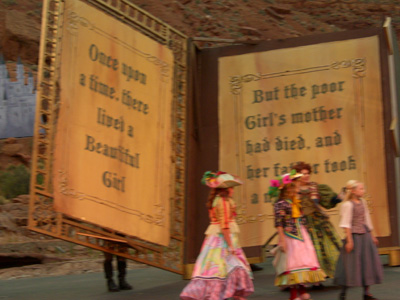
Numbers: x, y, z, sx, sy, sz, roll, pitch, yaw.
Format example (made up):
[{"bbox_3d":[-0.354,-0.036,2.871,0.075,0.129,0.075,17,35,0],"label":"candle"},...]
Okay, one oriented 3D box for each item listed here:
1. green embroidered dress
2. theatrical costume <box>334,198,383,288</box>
[{"bbox_3d":[1.587,1.122,14.700,0.750,1.350,0.750,-1,-1,42],"label":"green embroidered dress"},{"bbox_3d":[1.987,1.175,13.500,0.500,1.120,0.560,-1,-1,45],"label":"theatrical costume"}]

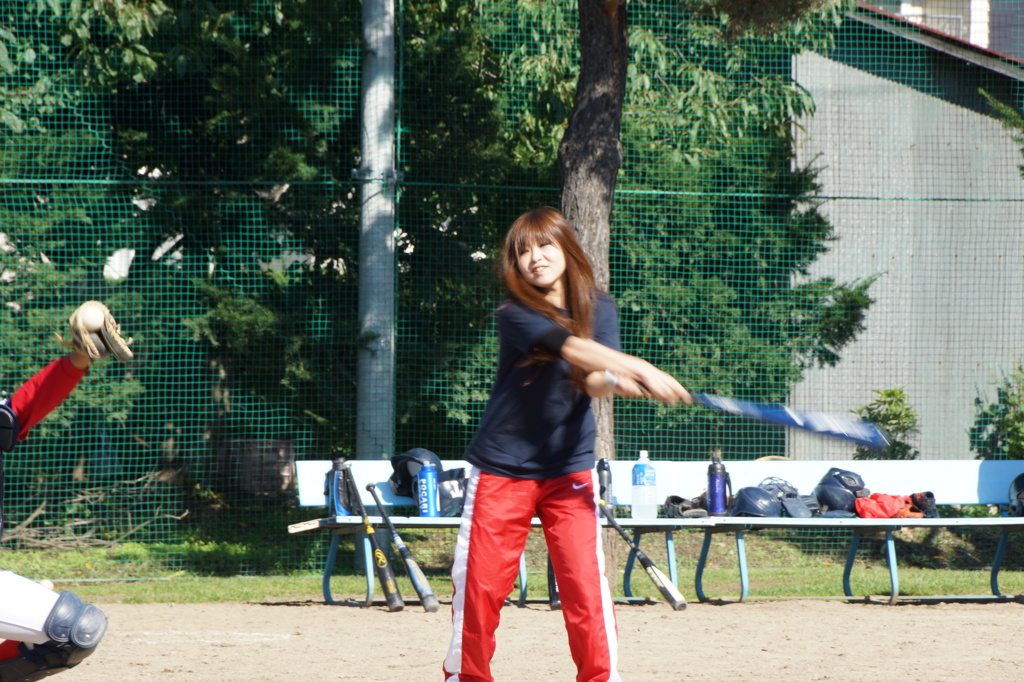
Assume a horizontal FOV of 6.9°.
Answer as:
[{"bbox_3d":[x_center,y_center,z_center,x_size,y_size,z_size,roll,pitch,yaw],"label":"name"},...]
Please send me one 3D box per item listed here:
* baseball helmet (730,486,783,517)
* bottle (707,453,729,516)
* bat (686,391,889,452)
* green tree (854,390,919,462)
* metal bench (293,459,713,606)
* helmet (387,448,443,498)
[{"bbox_3d":[1.103,0.727,38.400,0.240,0.145,0.195,1,0,-21],"label":"baseball helmet"},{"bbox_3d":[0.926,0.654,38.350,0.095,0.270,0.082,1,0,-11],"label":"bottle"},{"bbox_3d":[0.689,0.190,24.500,0.820,0.067,0.067,13,0,-11],"label":"bat"},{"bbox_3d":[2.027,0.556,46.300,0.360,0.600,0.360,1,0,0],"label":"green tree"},{"bbox_3d":[-0.029,0.858,38.100,1.840,0.645,0.490,0,0,-24],"label":"metal bench"},{"bbox_3d":[-0.432,0.602,38.150,0.260,0.215,0.210,6,-2,-41],"label":"helmet"}]

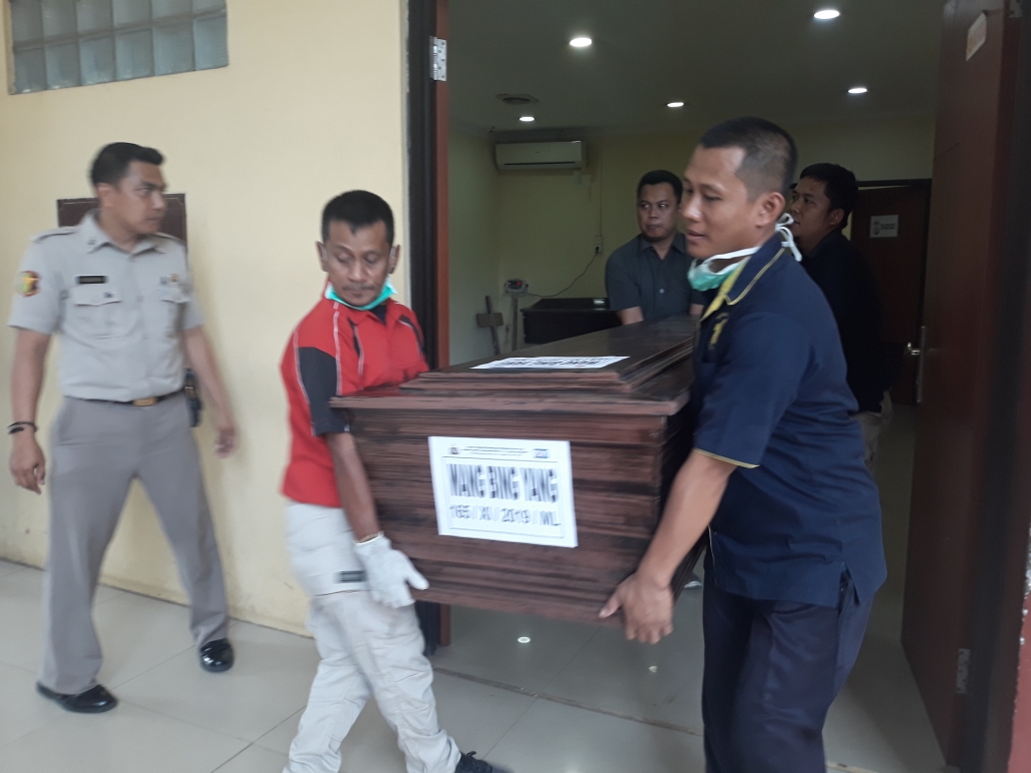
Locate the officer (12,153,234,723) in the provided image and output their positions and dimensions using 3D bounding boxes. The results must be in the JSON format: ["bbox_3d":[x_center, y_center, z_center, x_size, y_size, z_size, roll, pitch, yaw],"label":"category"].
[{"bbox_3d":[-1.121,0.119,2.388,0.620,1.640,0.400,-7,11,-43],"label":"officer"}]

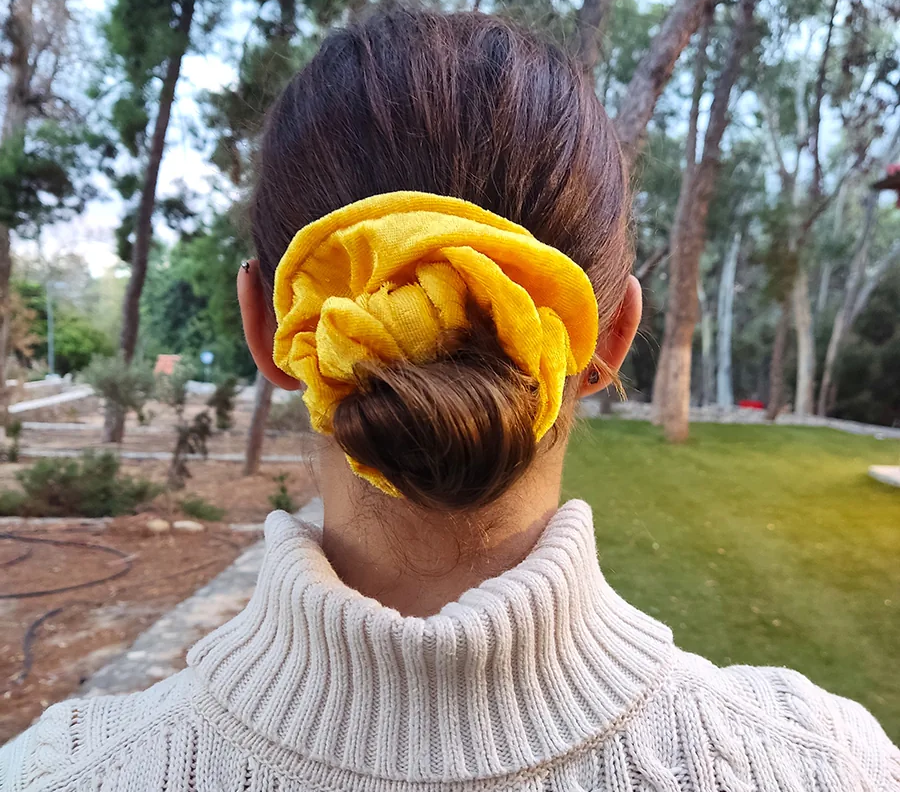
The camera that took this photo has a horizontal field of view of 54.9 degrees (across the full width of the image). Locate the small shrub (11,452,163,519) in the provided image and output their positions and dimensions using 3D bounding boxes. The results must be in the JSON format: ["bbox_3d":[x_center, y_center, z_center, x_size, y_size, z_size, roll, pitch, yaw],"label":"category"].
[{"bbox_3d":[-3.859,0.866,9.100,1.580,0.640,1.150,0,2,0],"label":"small shrub"}]

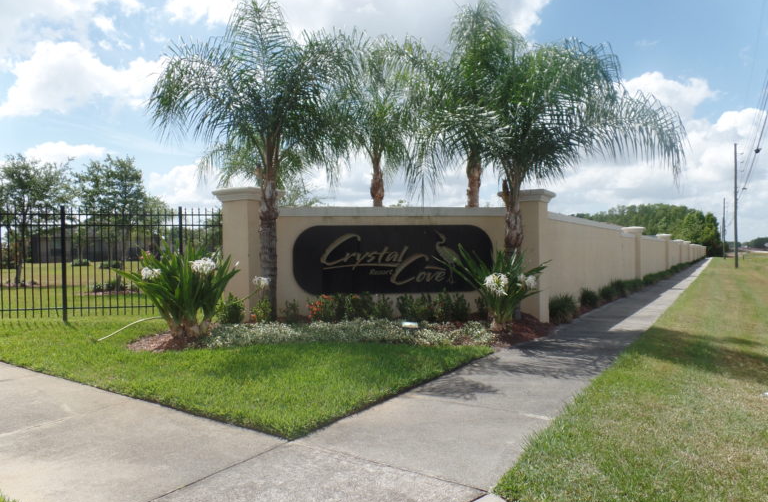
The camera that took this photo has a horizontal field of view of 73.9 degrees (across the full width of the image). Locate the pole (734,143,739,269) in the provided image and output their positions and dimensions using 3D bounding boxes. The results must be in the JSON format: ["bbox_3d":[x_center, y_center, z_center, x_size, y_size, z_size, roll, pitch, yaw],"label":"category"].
[{"bbox_3d":[29.000,-3.660,42.000,0.330,10.350,0.330,0,0,0],"label":"pole"}]

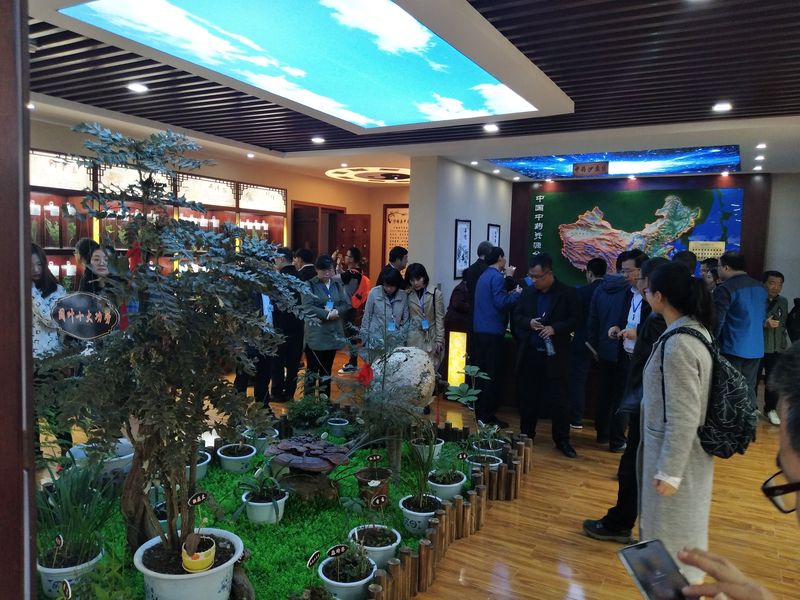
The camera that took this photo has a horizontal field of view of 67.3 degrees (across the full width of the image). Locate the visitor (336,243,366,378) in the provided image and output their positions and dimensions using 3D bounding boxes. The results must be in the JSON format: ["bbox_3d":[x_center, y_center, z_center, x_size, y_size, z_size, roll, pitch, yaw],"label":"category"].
[{"bbox_3d":[-0.654,0.134,8.520,0.500,1.752,0.460,1,4,-5],"label":"visitor"}]

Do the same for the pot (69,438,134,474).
[{"bbox_3d":[-1.929,1.113,3.897,0.466,0.280,0.466,2,5,0],"label":"pot"}]

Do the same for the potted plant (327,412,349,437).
[{"bbox_3d":[-0.555,1.123,5.445,0.210,0.225,0.210,2,4,0],"label":"potted plant"}]

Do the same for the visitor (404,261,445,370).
[{"bbox_3d":[0.238,0.411,5.850,0.460,1.550,0.320,3,5,6],"label":"visitor"}]

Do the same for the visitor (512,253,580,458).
[{"bbox_3d":[1.298,0.450,5.273,0.550,1.706,0.380,3,5,22],"label":"visitor"}]

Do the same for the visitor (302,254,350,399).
[{"bbox_3d":[-0.828,0.325,6.629,0.480,1.637,0.340,0,4,-16],"label":"visitor"}]

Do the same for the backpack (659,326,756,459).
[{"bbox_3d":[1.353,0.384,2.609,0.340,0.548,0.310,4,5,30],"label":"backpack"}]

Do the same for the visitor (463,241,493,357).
[{"bbox_3d":[0.886,0.281,6.300,0.380,1.781,0.480,-2,6,-37],"label":"visitor"}]

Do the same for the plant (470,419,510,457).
[{"bbox_3d":[0.713,1.132,4.754,0.290,0.370,0.290,4,5,30],"label":"plant"}]

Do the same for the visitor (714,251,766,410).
[{"bbox_3d":[3.126,0.443,5.500,0.520,1.750,0.360,-1,5,-30],"label":"visitor"}]

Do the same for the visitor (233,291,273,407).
[{"bbox_3d":[-1.489,0.258,6.150,0.360,1.680,0.470,6,6,41],"label":"visitor"}]

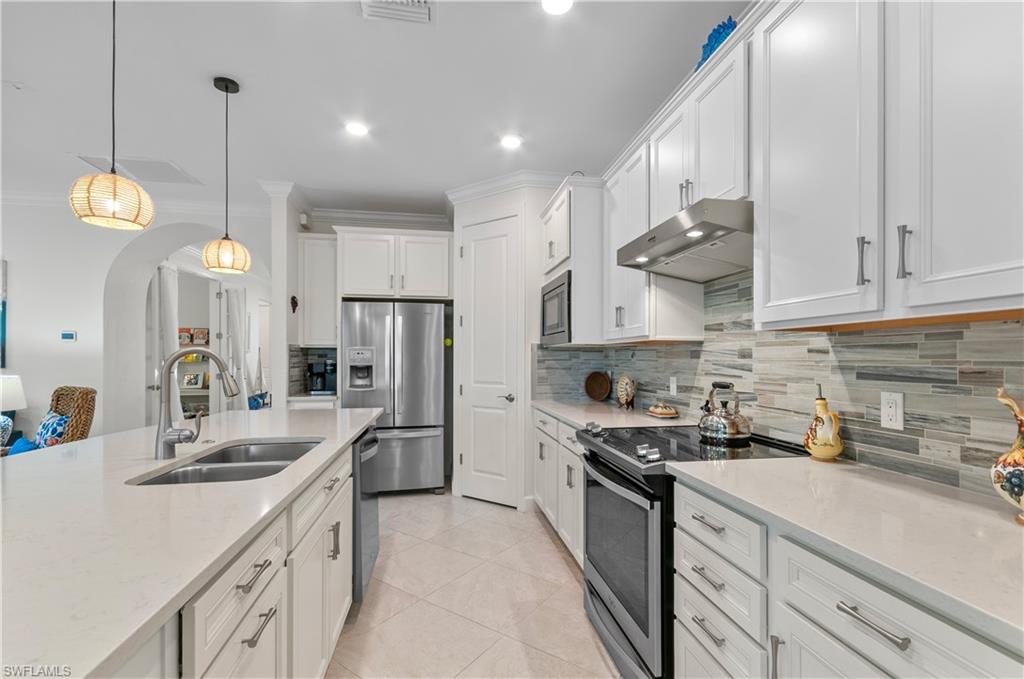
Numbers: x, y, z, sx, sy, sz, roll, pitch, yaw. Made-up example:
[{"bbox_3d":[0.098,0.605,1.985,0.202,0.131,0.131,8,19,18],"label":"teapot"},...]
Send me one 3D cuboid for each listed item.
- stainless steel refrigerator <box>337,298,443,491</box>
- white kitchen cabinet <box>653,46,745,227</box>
[{"bbox_3d":[-1.145,0.554,4.258,0.920,1.790,0.720,0,-2,-10],"label":"stainless steel refrigerator"},{"bbox_3d":[0.972,-0.806,1.970,0.325,0.588,0.745,0,-2,-10],"label":"white kitchen cabinet"}]

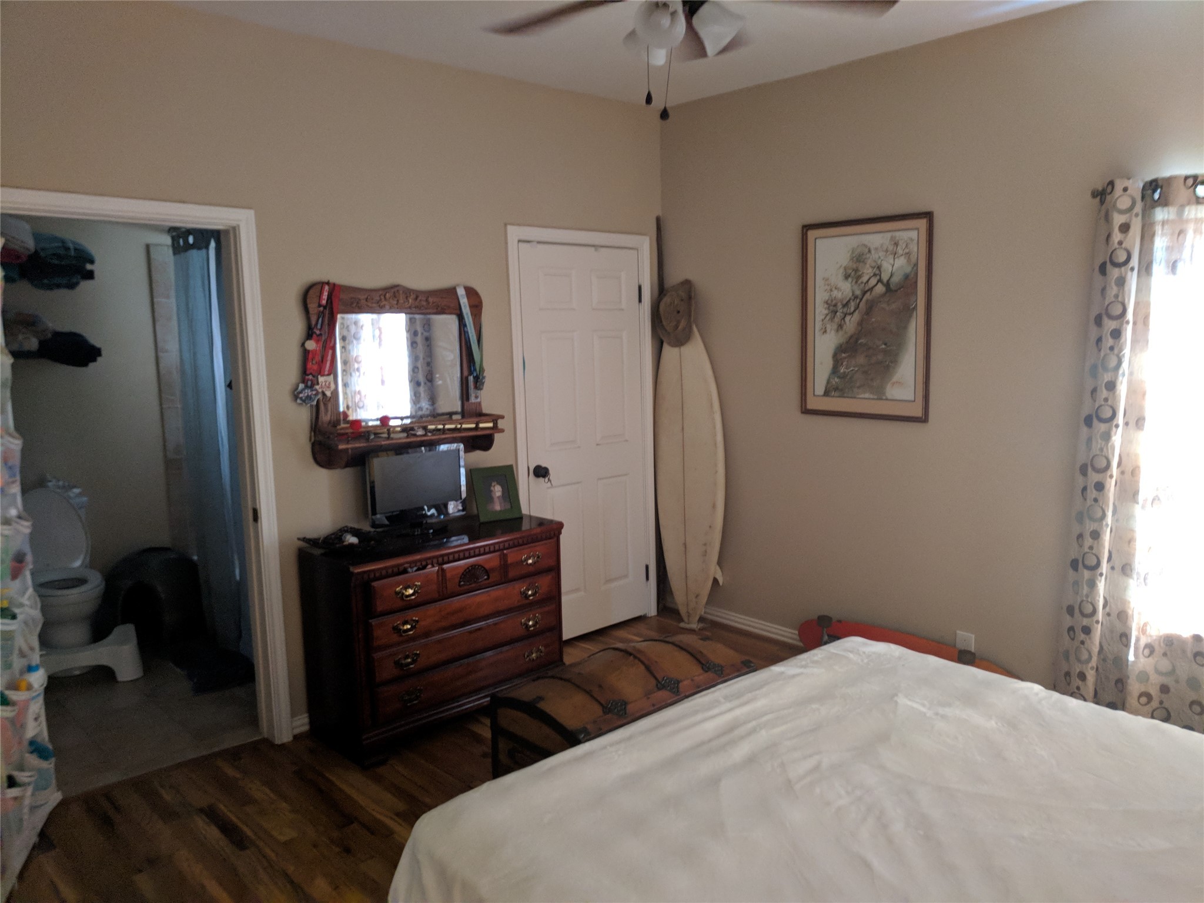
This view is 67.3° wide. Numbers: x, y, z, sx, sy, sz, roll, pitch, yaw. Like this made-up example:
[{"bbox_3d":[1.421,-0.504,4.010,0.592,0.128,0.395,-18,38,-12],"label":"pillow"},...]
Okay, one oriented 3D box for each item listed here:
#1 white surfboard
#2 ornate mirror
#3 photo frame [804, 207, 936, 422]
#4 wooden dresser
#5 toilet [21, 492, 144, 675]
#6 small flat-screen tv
[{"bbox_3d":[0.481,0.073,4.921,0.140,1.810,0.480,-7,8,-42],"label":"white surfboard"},{"bbox_3d":[-0.804,-0.333,3.875,0.875,0.760,0.170,-8,10,-42],"label":"ornate mirror"},{"bbox_3d":[1.198,-0.602,4.132,0.030,0.897,0.665,-8,10,-42],"label":"photo frame"},{"bbox_3d":[-0.694,0.748,3.891,1.030,0.787,0.470,-8,10,-42],"label":"wooden dresser"},{"bbox_3d":[-2.707,0.661,4.520,0.470,0.870,0.780,-8,10,-42],"label":"toilet"},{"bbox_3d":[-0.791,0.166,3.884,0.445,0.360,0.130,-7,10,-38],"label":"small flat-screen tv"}]

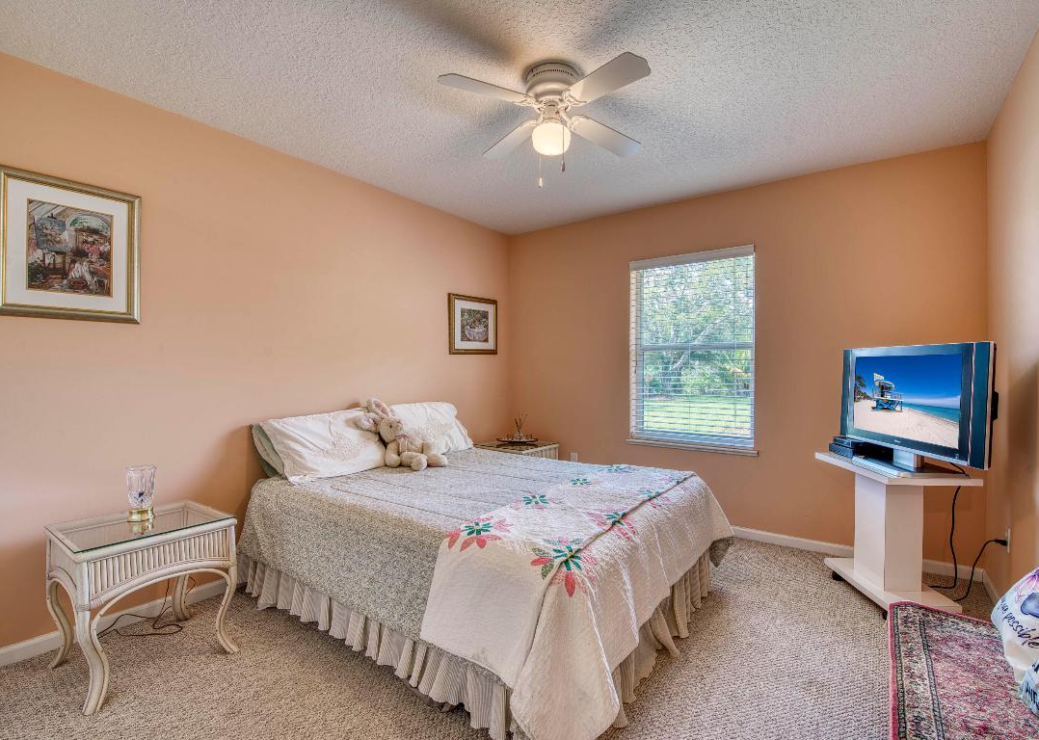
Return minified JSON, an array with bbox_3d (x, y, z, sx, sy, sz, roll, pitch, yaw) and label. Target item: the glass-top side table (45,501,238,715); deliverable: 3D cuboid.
[{"bbox_3d":[-1.524,0.898,1.876,0.500,0.566,0.500,0,0,37],"label":"glass-top side table"}]

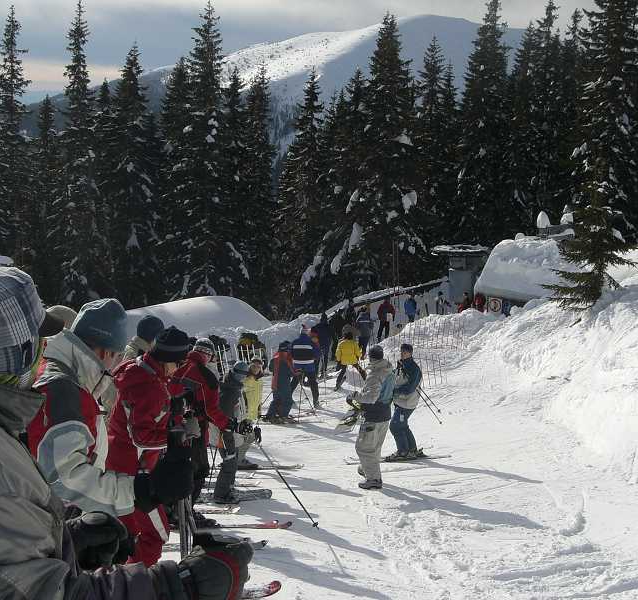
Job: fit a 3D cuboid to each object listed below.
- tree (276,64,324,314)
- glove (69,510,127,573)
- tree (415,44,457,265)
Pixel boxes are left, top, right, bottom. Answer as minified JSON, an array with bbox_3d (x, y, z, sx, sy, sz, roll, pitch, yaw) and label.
[{"bbox_3d":[-0.950,-5.530,45.000,2.800,12.660,2.800,0,0,0],"label":"tree"},{"bbox_3d":[-0.555,0.605,2.200,0.180,0.150,0.130,0,0,-30],"label":"glove"},{"bbox_3d":[6.690,-6.940,50.000,3.000,15.890,3.000,0,0,0],"label":"tree"}]

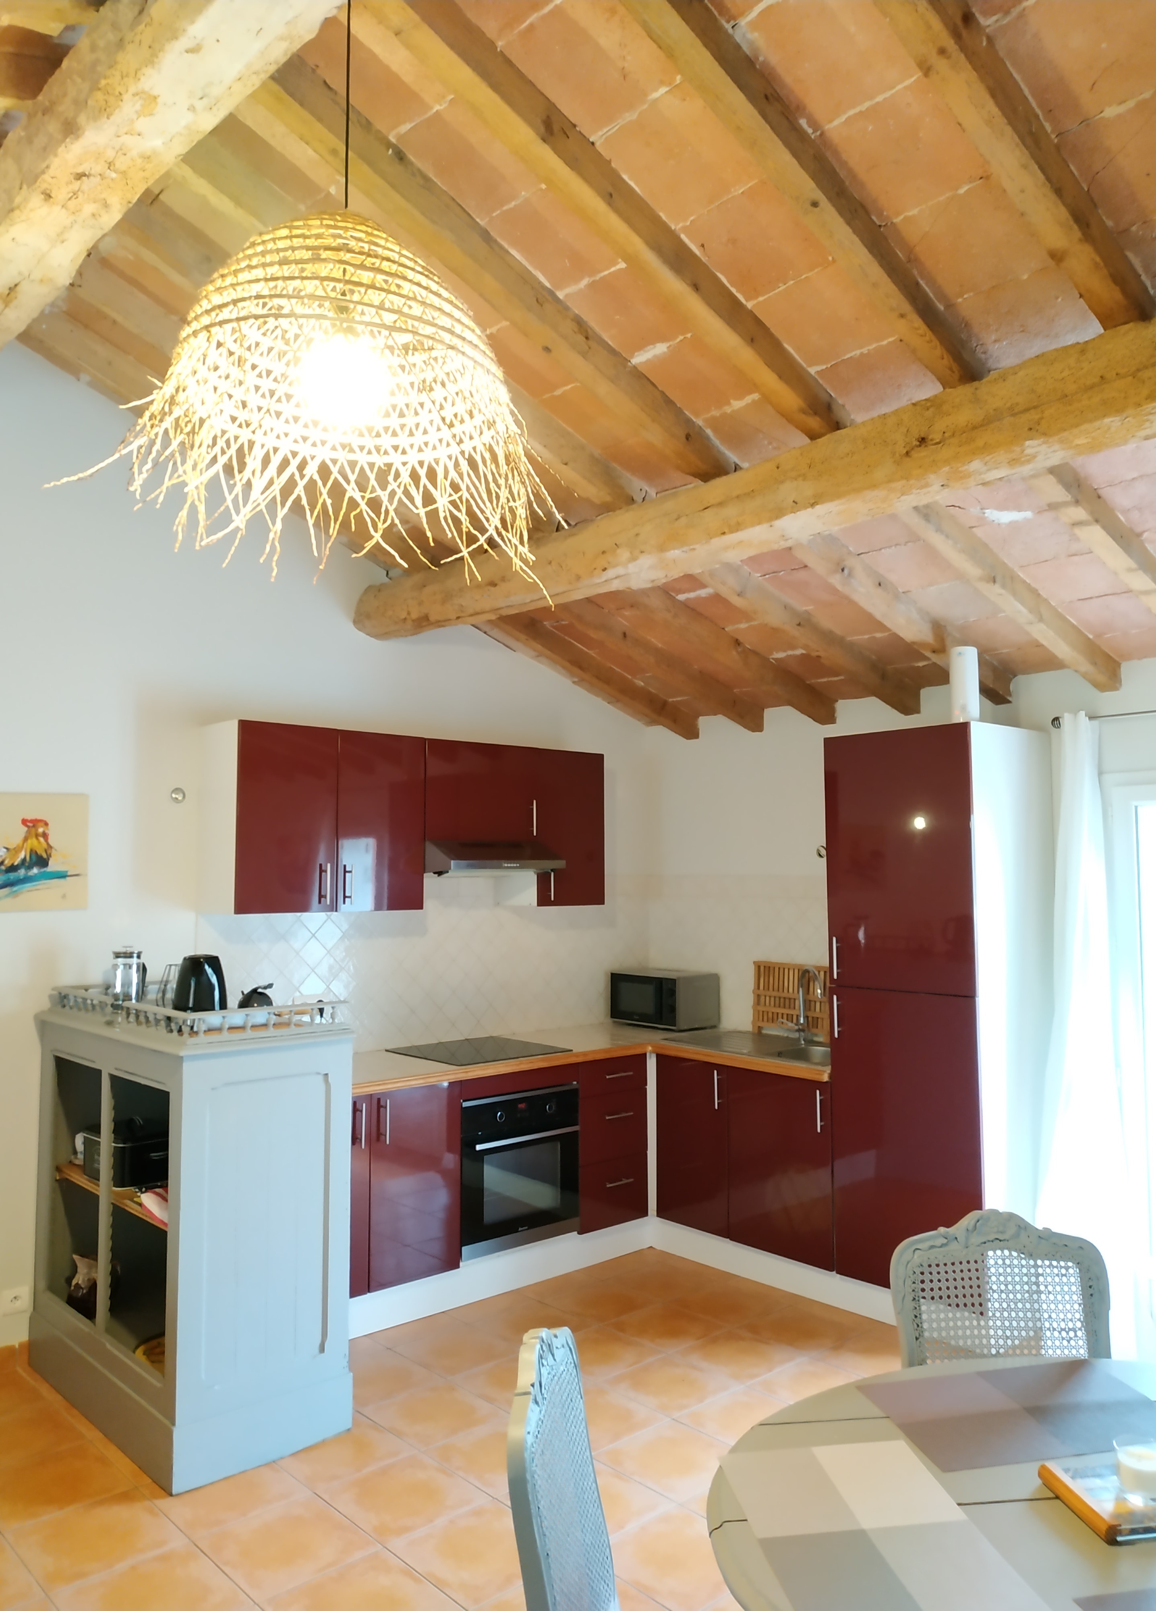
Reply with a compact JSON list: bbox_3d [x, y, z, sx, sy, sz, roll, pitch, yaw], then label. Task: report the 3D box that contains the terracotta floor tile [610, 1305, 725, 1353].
[{"bbox_3d":[0.313,1.878,4.015,0.327,0.010,0.327,4,-6,-42],"label":"terracotta floor tile"}]

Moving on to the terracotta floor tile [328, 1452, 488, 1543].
[{"bbox_3d":[-0.453,1.806,2.914,0.328,0.010,0.328,4,-6,-42],"label":"terracotta floor tile"}]

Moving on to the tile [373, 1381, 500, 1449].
[{"bbox_3d":[-0.423,1.841,3.381,0.328,0.010,0.328,4,-6,-42],"label":"tile"}]

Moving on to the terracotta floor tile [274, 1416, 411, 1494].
[{"bbox_3d":[-0.675,1.802,3.122,0.327,0.010,0.327,4,-6,-42],"label":"terracotta floor tile"}]

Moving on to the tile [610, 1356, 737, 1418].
[{"bbox_3d":[0.297,1.839,3.542,0.327,0.010,0.327,4,-6,-42],"label":"tile"}]

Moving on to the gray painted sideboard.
[{"bbox_3d":[-1.227,1.249,3.505,0.550,1.150,1.108,4,-6,-42],"label":"gray painted sideboard"}]

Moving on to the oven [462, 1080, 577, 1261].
[{"bbox_3d":[-0.399,1.461,4.645,0.597,0.600,0.570,4,-6,-42],"label":"oven"}]

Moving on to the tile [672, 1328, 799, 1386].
[{"bbox_3d":[0.540,1.870,3.788,0.328,0.010,0.328,4,-6,-42],"label":"tile"}]

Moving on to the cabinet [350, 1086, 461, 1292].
[{"bbox_3d":[-0.929,1.379,4.154,0.800,0.700,0.570,4,-6,-42],"label":"cabinet"}]

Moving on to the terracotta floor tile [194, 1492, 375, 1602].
[{"bbox_3d":[-0.700,1.790,2.697,0.328,0.010,0.328,4,-6,-42],"label":"terracotta floor tile"}]

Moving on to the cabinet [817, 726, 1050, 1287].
[{"bbox_3d":[1.383,0.742,4.212,0.610,2.020,0.612,4,-6,-42],"label":"cabinet"}]

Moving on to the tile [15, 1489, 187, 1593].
[{"bbox_3d":[-1.156,1.764,2.687,0.327,0.010,0.327,4,-6,-42],"label":"tile"}]

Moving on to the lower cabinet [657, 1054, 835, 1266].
[{"bbox_3d":[0.860,1.431,4.723,0.570,0.700,0.905,4,-6,-42],"label":"lower cabinet"}]

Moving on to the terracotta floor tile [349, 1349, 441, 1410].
[{"bbox_3d":[-0.643,1.860,3.628,0.328,0.010,0.328,4,-6,-42],"label":"terracotta floor tile"}]

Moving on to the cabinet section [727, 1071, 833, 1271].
[{"bbox_3d":[1.005,1.424,4.602,0.570,0.709,0.518,4,-6,-42],"label":"cabinet section"}]

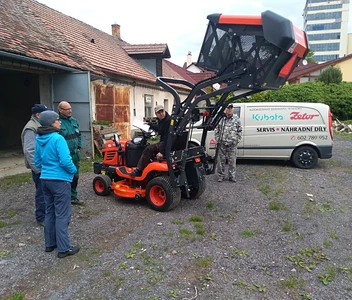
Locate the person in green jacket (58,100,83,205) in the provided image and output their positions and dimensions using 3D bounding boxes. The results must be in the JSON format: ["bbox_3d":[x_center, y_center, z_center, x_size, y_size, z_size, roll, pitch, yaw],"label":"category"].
[{"bbox_3d":[-1.859,0.065,5.299,0.340,1.780,0.500,5,9,38],"label":"person in green jacket"}]

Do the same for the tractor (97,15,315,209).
[{"bbox_3d":[0.140,-0.451,5.003,3.700,2.820,1.250,4,9,36],"label":"tractor"}]

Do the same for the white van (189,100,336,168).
[{"bbox_3d":[1.989,-0.546,9.201,4.780,1.870,1.920,0,7,5],"label":"white van"}]

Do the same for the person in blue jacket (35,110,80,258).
[{"bbox_3d":[-1.354,0.376,3.394,0.360,1.640,0.500,-8,10,-42],"label":"person in blue jacket"}]

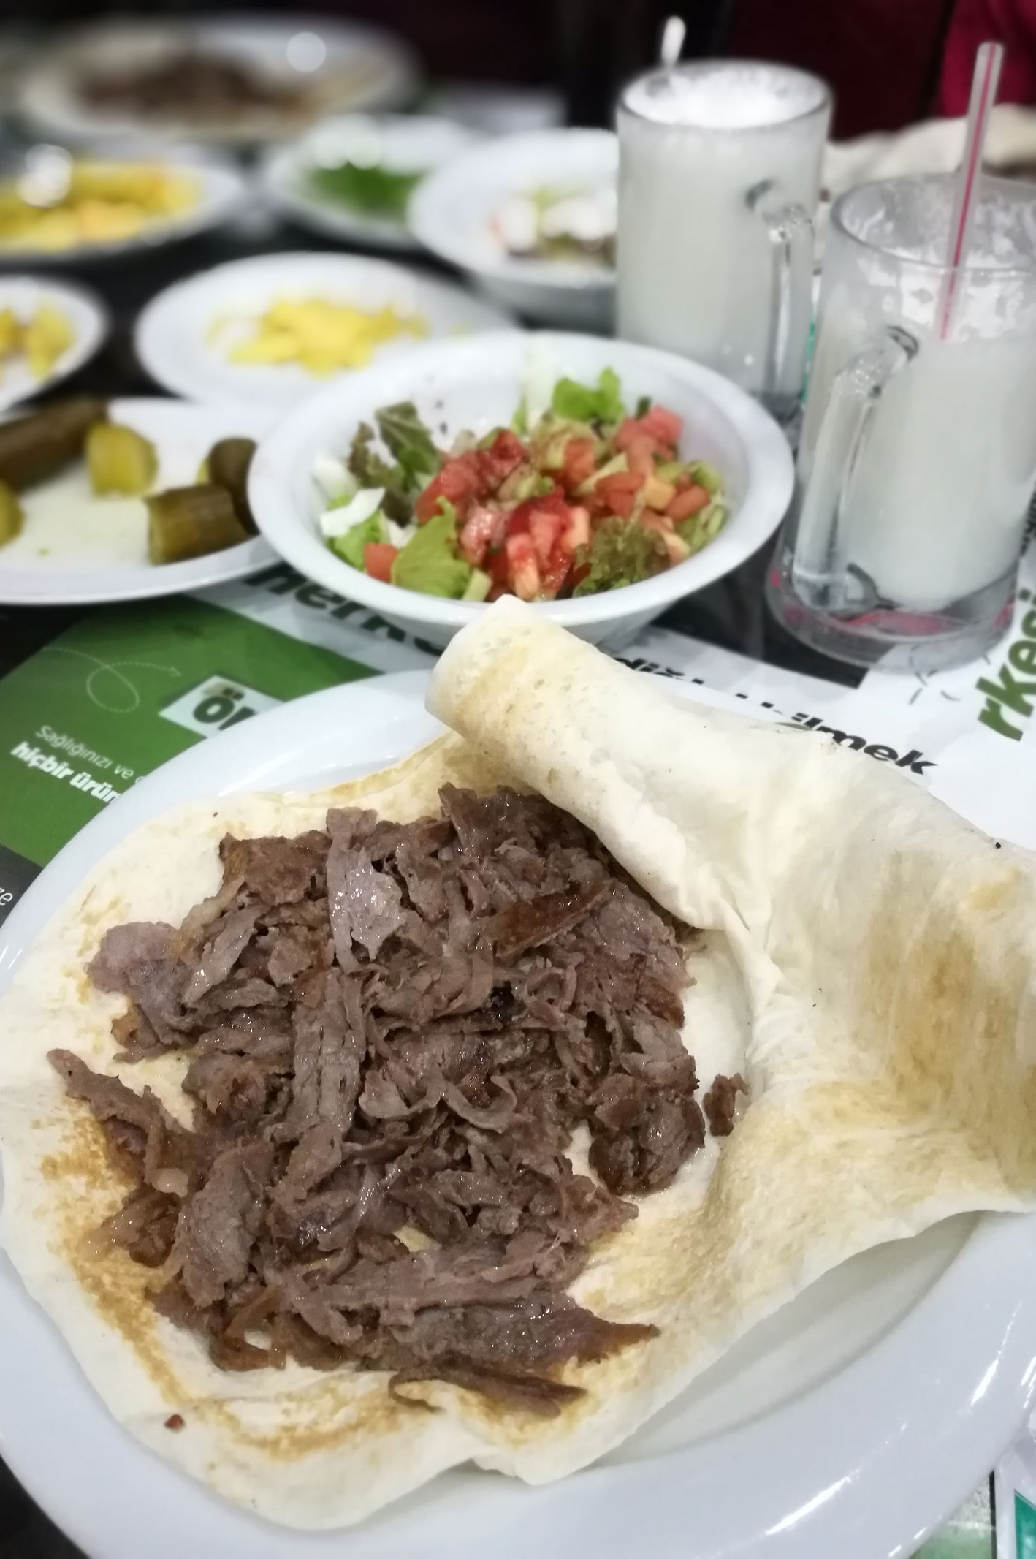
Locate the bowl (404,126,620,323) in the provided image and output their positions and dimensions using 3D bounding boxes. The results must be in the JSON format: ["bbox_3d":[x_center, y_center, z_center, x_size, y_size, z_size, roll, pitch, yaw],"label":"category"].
[{"bbox_3d":[0.046,-0.281,0.640,0.204,0.046,0.204,-3,46,0],"label":"bowl"}]

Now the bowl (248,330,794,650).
[{"bbox_3d":[0.001,-0.103,0.468,0.203,0.048,0.203,-1,46,1],"label":"bowl"}]

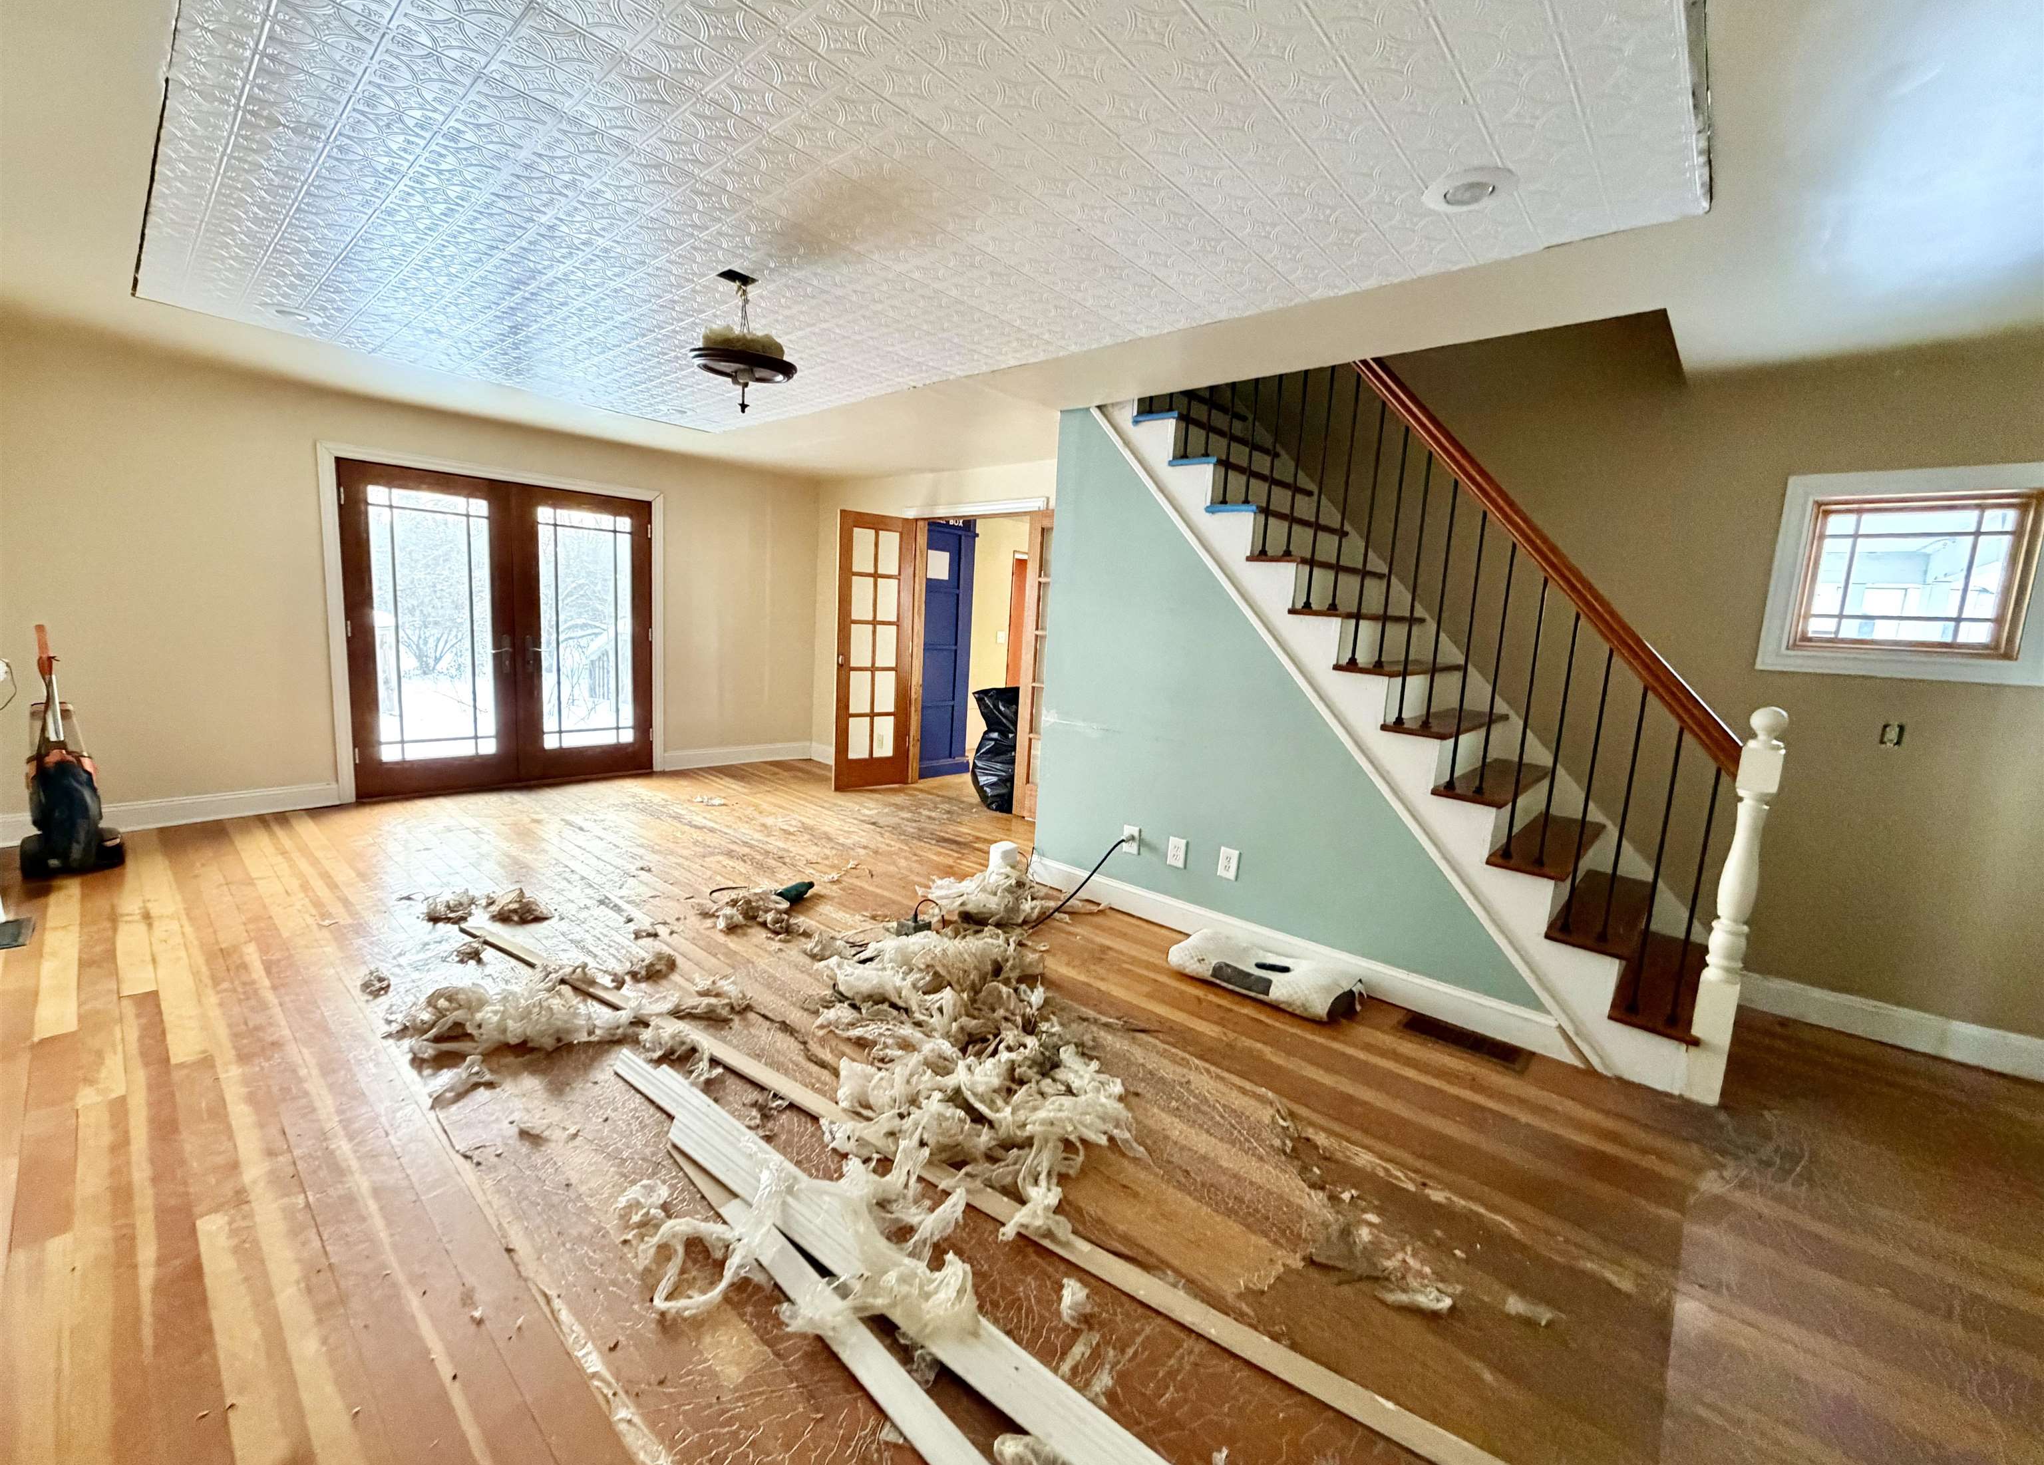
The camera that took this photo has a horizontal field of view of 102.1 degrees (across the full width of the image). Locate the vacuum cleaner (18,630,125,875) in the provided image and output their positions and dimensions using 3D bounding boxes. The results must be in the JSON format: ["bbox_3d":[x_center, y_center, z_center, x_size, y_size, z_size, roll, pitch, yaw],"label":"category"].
[{"bbox_3d":[-4.233,0.063,3.651,0.360,1.060,0.300,9,10,36],"label":"vacuum cleaner"}]

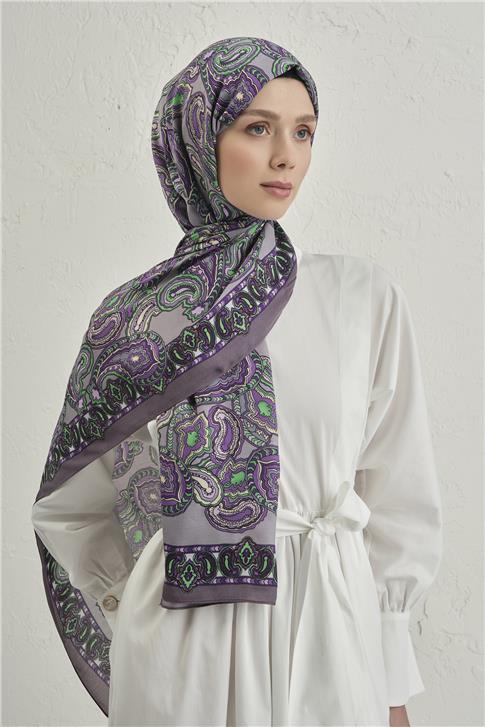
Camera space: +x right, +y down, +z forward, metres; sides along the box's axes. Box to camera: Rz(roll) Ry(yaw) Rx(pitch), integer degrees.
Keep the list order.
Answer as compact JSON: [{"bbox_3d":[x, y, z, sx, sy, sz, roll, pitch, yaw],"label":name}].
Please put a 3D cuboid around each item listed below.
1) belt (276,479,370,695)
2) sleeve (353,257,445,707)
[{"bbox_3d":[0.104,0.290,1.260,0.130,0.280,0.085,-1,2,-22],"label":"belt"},{"bbox_3d":[0.216,0.167,1.340,0.125,0.600,0.165,-1,2,-22],"label":"sleeve"}]

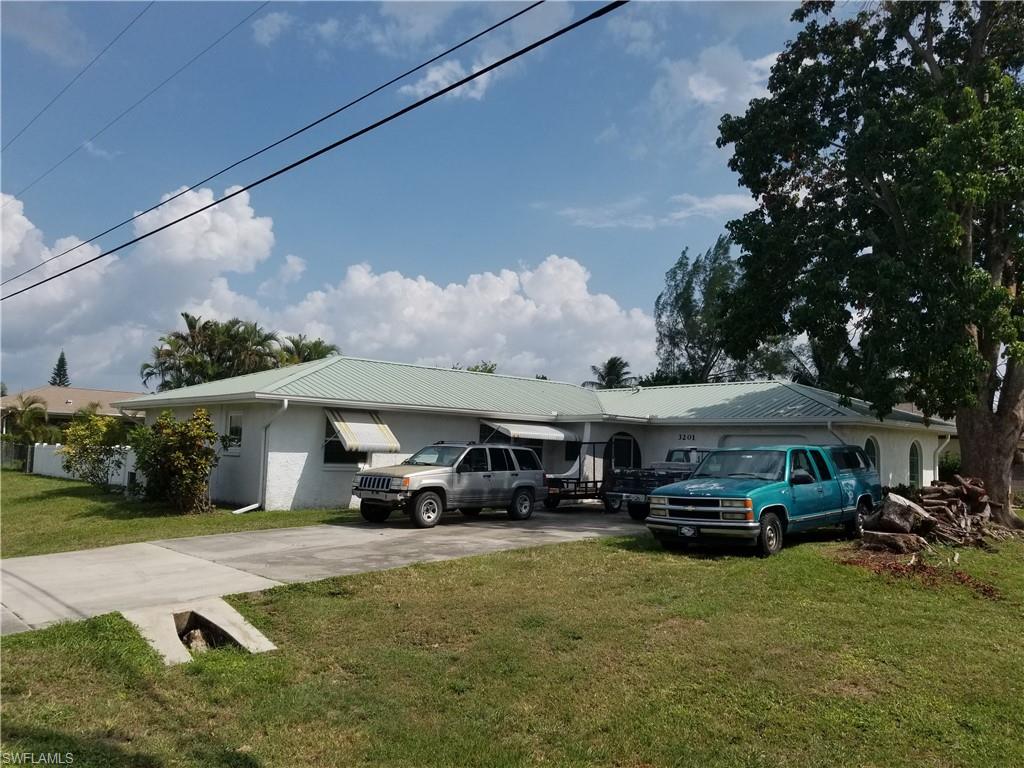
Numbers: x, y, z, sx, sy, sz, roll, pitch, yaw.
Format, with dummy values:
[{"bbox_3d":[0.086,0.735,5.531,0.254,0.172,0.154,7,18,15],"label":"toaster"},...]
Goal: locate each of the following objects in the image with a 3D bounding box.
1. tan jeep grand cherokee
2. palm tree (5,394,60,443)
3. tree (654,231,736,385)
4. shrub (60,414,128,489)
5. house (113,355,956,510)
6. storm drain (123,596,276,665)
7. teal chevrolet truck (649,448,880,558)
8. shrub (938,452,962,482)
[{"bbox_3d":[-1.145,2.035,16.256,1.800,1.700,4.420,-3,-7,42],"label":"tan jeep grand cherokee"},{"bbox_3d":[-22.562,2.235,35.889,2.800,3.500,2.800,6,-7,-43],"label":"palm tree"},{"bbox_3d":[12.447,-1.855,49.369,7.200,15.810,7.200,6,-7,-43],"label":"tree"},{"bbox_3d":[-13.077,2.077,23.880,2.200,2.260,2.200,6,-7,-43],"label":"shrub"},{"bbox_3d":[0.754,1.444,23.686,19.140,4.180,18.060,6,-7,-43],"label":"house"},{"bbox_3d":[-2.835,2.251,7.031,1.340,0.350,1.010,-3,-7,44],"label":"storm drain"},{"bbox_3d":[4.791,2.029,14.020,5.500,1.800,2.000,6,-7,-44],"label":"teal chevrolet truck"},{"bbox_3d":[15.079,3.260,26.352,1.400,1.820,1.400,6,-7,-43],"label":"shrub"}]

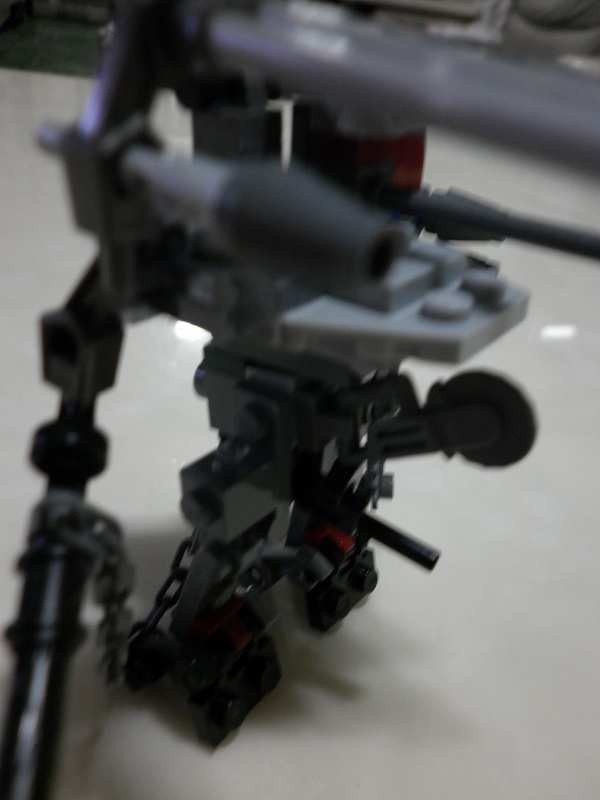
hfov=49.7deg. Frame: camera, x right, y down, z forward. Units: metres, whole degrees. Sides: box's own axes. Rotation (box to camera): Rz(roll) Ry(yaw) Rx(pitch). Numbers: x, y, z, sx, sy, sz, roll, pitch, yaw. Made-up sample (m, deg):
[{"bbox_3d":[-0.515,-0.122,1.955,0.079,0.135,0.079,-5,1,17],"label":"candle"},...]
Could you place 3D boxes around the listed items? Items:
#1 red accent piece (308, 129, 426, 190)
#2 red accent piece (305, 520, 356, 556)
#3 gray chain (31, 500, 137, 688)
[{"bbox_3d":[0.009,-0.031,0.086,0.008,0.009,0.016,24,39,33],"label":"red accent piece"},{"bbox_3d":[0.005,0.024,0.110,0.010,0.004,0.008,24,39,33],"label":"red accent piece"},{"bbox_3d":[-0.019,0.017,0.057,0.008,0.016,0.006,0,32,0],"label":"gray chain"}]

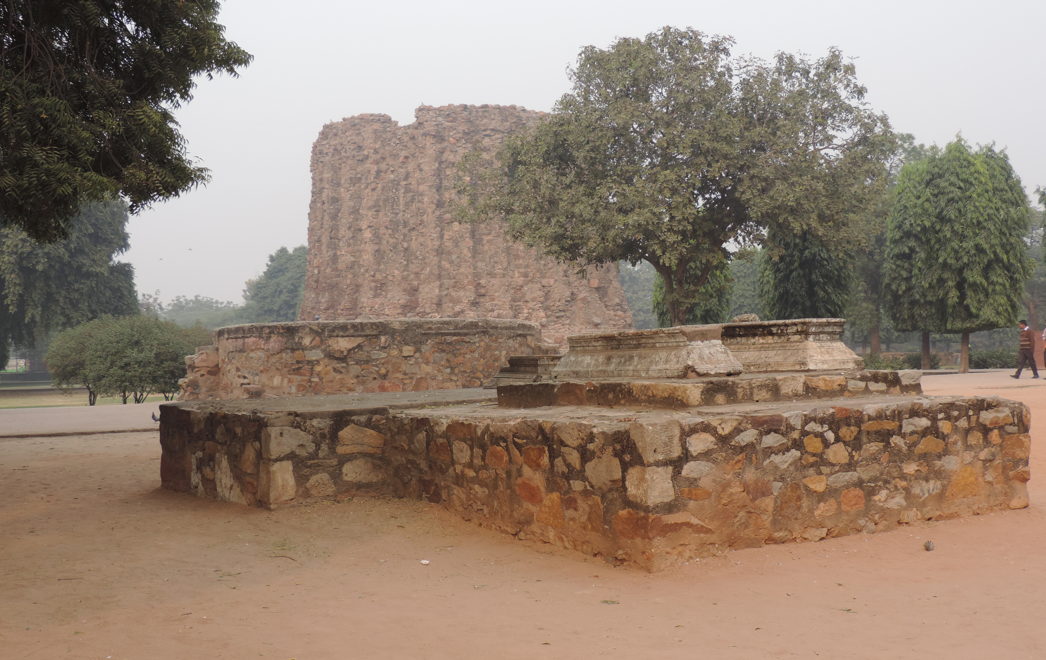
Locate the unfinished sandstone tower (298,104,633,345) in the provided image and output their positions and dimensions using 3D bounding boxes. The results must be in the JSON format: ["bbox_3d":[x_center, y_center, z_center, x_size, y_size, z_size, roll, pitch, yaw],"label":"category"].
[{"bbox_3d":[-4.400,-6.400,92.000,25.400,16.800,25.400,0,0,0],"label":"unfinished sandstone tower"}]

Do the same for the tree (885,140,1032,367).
[{"bbox_3d":[14.300,-2.450,39.600,4.900,7.600,4.600,0,0,0],"label":"tree"}]

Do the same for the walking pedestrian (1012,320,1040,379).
[{"bbox_3d":[14.640,0.570,35.200,0.720,1.700,0.500,0,0,-22],"label":"walking pedestrian"}]

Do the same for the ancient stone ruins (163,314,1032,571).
[{"bbox_3d":[-0.276,0.680,11.770,5.400,1.660,8.100,0,0,-35],"label":"ancient stone ruins"}]

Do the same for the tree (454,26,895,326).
[{"bbox_3d":[3.650,-3.000,29.000,10.600,8.700,9.600,0,0,0],"label":"tree"}]

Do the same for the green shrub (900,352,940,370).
[{"bbox_3d":[13.900,1.090,42.300,1.400,0.630,1.200,0,0,0],"label":"green shrub"}]

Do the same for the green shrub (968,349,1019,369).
[{"bbox_3d":[16.400,1.020,42.100,1.900,0.690,1.300,0,0,0],"label":"green shrub"}]

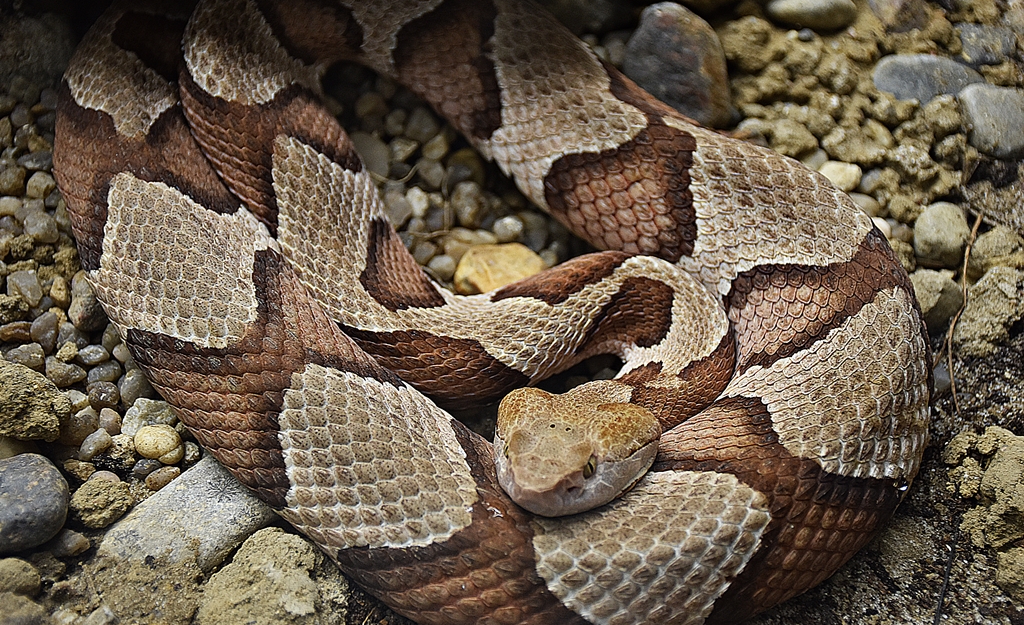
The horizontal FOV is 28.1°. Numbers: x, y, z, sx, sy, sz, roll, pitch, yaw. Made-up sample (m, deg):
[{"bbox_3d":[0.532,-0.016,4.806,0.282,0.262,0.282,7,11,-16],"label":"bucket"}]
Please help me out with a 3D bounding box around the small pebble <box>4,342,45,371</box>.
[{"bbox_3d":[-0.115,0.011,0.484,0.010,0.007,0.008,7,48,7],"label":"small pebble"}]

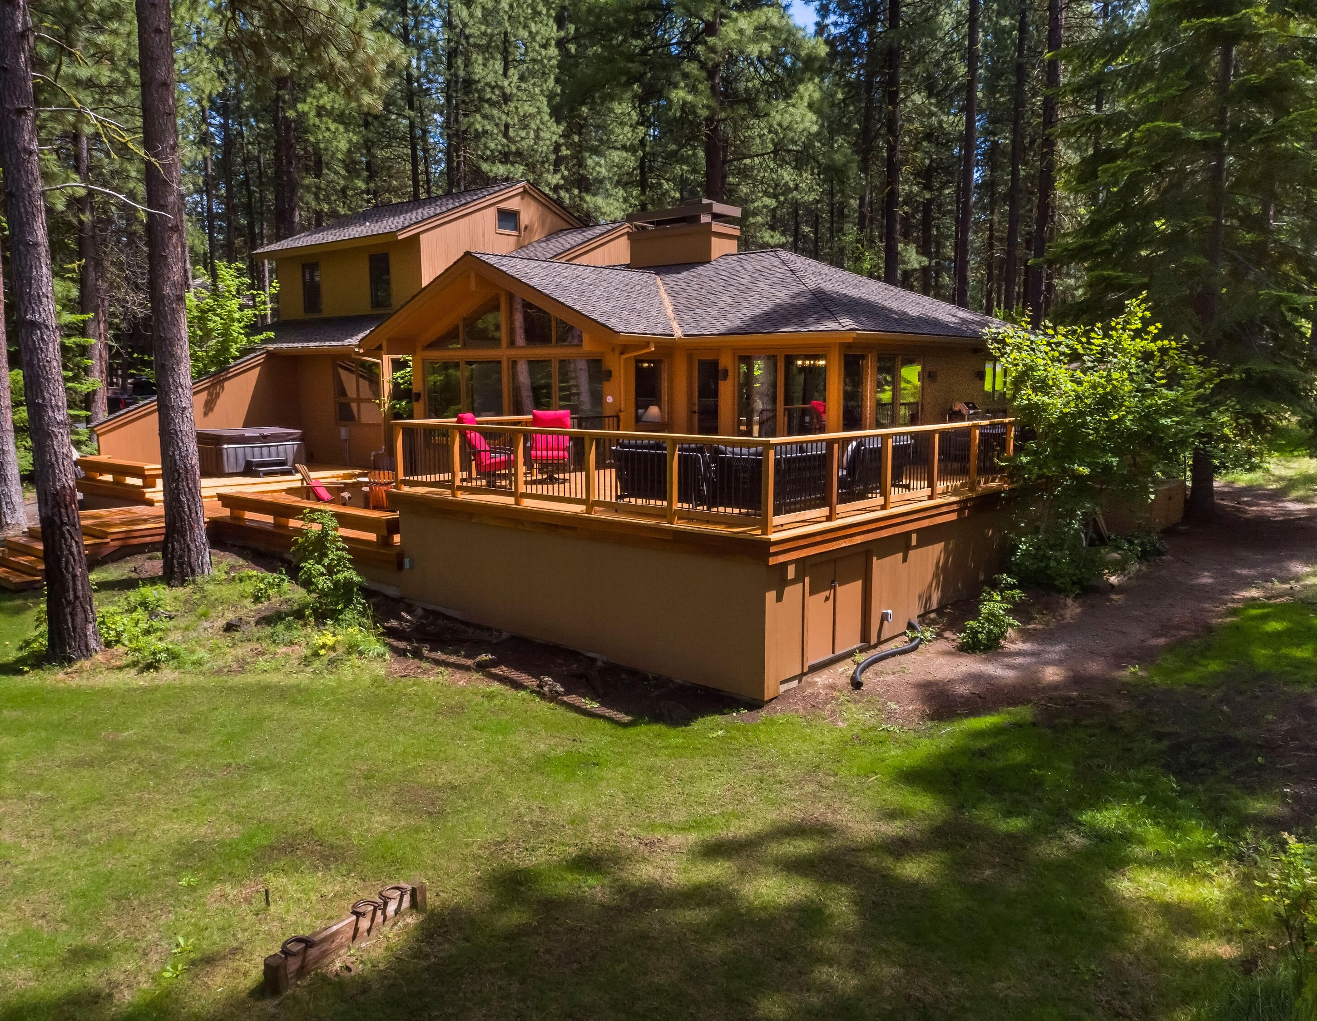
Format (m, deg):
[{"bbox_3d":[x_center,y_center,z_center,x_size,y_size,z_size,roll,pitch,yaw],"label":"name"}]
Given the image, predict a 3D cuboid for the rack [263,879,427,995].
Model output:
[{"bbox_3d":[-1.932,2.624,5.926,0.170,0.235,1.070,7,11,40],"label":"rack"}]

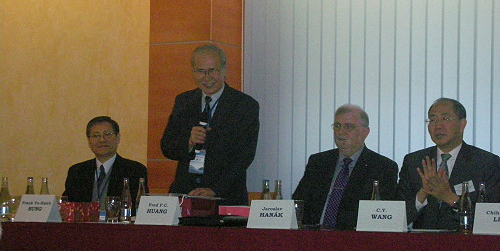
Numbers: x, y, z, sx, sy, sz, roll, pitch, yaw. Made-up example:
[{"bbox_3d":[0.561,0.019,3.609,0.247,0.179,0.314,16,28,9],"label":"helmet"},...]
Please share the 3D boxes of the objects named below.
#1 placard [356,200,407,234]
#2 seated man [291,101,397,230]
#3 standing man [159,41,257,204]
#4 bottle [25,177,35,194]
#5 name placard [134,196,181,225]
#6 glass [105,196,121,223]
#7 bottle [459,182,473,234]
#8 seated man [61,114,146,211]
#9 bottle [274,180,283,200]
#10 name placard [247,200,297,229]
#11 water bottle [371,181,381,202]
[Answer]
[{"bbox_3d":[0.593,0.405,5.572,0.210,0.136,0.120,0,-4,18],"label":"placard"},{"bbox_3d":[0.375,0.551,6.039,0.600,1.340,0.780,-1,-4,32],"label":"seated man"},{"bbox_3d":[-0.207,0.423,6.398,0.540,1.690,0.420,-1,-4,24],"label":"standing man"},{"bbox_3d":[-1.139,0.377,6.413,0.056,0.220,0.056,-1,-4,32],"label":"bottle"},{"bbox_3d":[-0.437,0.414,6.030,0.210,0.137,0.110,-1,-4,30],"label":"name placard"},{"bbox_3d":[-0.686,0.419,6.196,0.073,0.128,0.073,1,-4,0],"label":"glass"},{"bbox_3d":[0.923,0.352,5.327,0.058,0.226,0.058,1,-3,0],"label":"bottle"},{"bbox_3d":[-0.892,0.596,6.722,0.560,1.320,0.750,0,-4,20],"label":"seated man"},{"bbox_3d":[0.132,0.373,5.910,0.058,0.226,0.058,1,-3,0],"label":"bottle"},{"bbox_3d":[0.105,0.410,5.764,0.210,0.132,0.135,0,-4,20],"label":"name placard"},{"bbox_3d":[0.576,0.368,5.690,0.058,0.226,0.058,1,-3,0],"label":"water bottle"}]

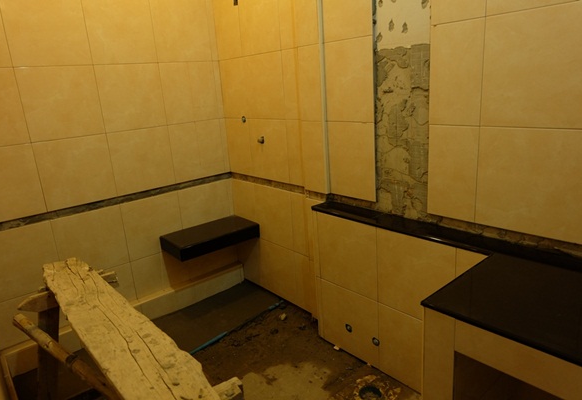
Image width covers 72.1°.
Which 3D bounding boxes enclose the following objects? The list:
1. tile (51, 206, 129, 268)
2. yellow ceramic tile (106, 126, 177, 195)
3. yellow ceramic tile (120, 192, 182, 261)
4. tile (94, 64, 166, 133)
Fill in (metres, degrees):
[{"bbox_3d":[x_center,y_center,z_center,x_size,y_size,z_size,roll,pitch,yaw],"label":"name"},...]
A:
[{"bbox_3d":[-1.242,0.263,2.511,0.398,0.404,0.012,-17,21,-38],"label":"tile"},{"bbox_3d":[-0.968,-0.261,2.627,0.396,0.400,0.012,-17,20,-37],"label":"yellow ceramic tile"},{"bbox_3d":[-0.935,0.176,2.751,0.396,0.412,0.012,-17,20,-37],"label":"yellow ceramic tile"},{"bbox_3d":[-0.997,-0.644,2.518,0.396,0.400,0.012,-17,20,-37],"label":"tile"}]

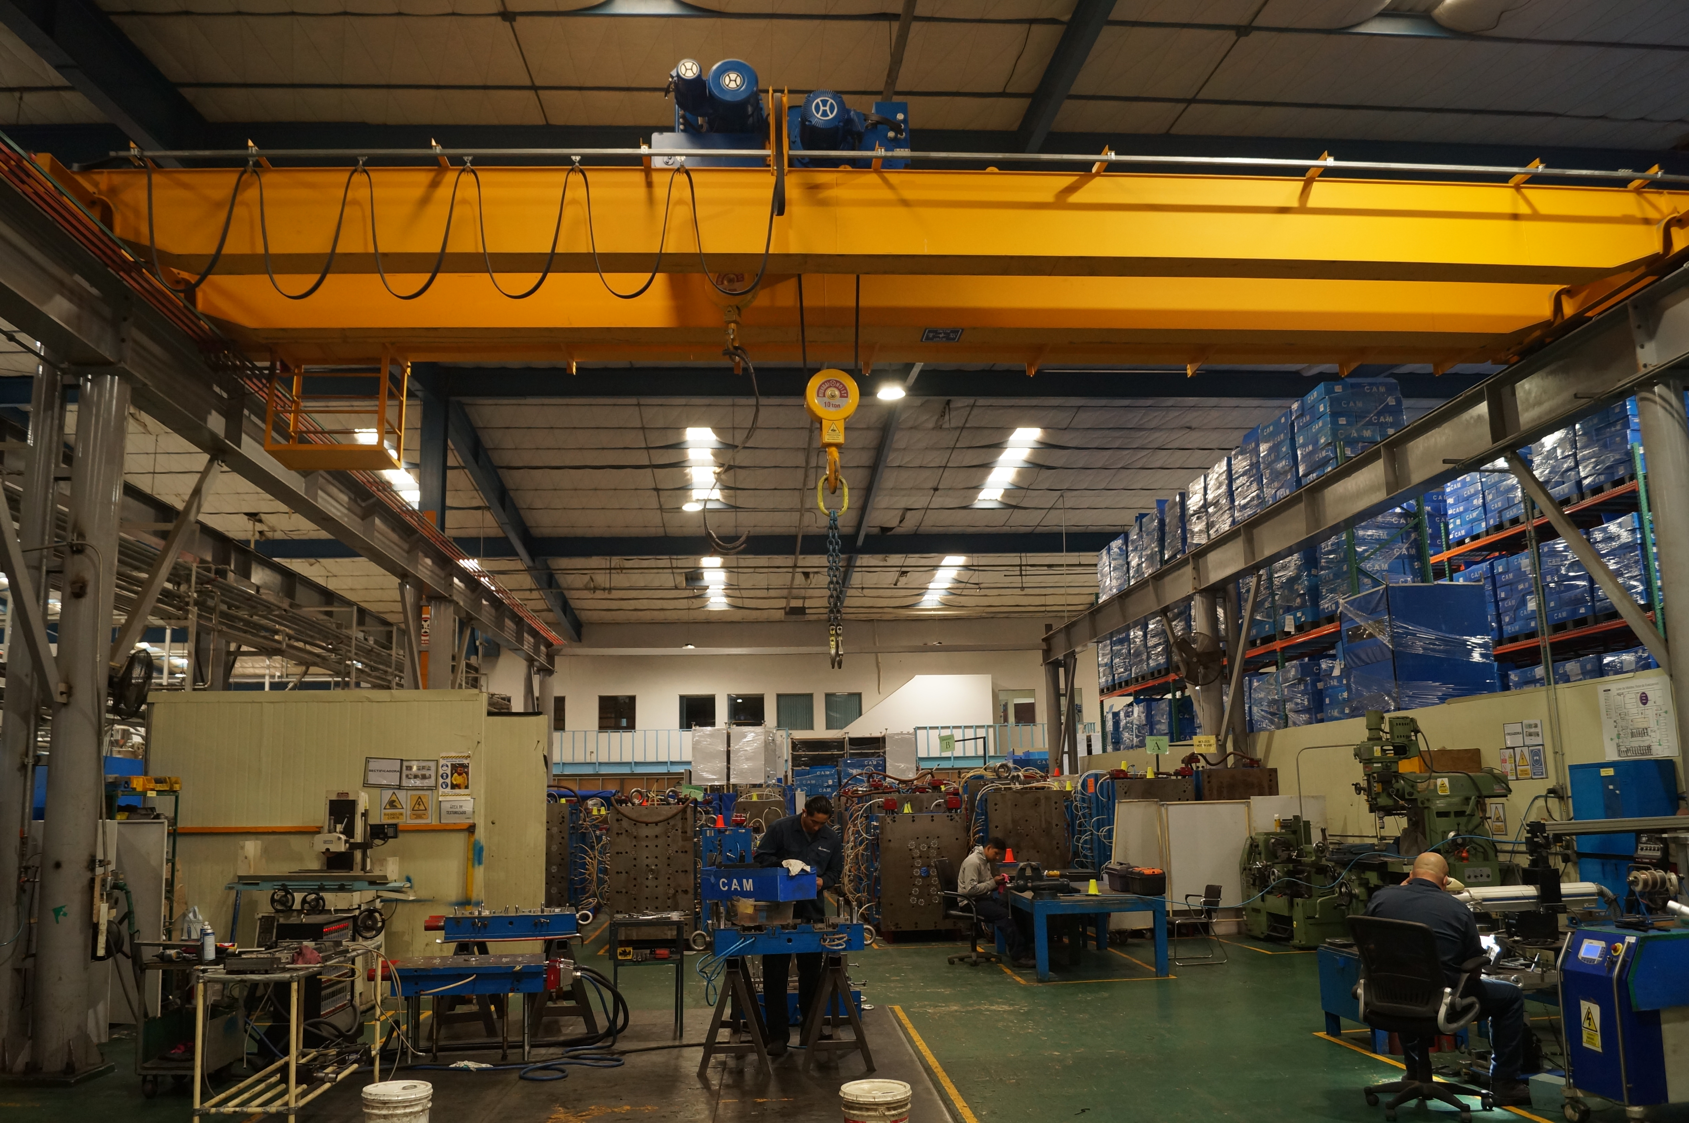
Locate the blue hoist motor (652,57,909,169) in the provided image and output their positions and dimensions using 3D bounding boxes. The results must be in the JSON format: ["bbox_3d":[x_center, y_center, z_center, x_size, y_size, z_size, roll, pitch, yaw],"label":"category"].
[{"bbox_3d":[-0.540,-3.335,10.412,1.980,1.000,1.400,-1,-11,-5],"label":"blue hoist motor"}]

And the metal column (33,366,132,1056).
[{"bbox_3d":[-5.485,1.065,9.125,0.340,4.920,0.340,-1,-10,-4],"label":"metal column"}]

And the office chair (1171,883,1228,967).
[{"bbox_3d":[3.499,3.598,12.640,0.580,0.800,0.540,-3,-10,7],"label":"office chair"}]

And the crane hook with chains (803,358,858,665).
[{"bbox_3d":[-0.079,-0.354,9.729,0.400,2.360,0.220,-1,-11,-4],"label":"crane hook with chains"}]

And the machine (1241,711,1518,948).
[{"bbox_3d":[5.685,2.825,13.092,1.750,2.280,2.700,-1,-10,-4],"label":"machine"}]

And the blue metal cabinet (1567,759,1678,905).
[{"bbox_3d":[6.559,2.588,10.563,0.380,1.780,0.920,-1,-10,-4],"label":"blue metal cabinet"}]

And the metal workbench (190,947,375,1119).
[{"bbox_3d":[-2.840,2.507,6.527,0.480,0.880,1.500,-1,-11,-5],"label":"metal workbench"}]

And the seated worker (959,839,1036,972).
[{"bbox_3d":[1.527,3.414,12.788,0.800,1.240,0.500,-5,-11,18],"label":"seated worker"}]

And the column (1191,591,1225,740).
[{"bbox_3d":[5.951,2.891,20.178,0.360,4.830,0.360,-1,-11,-5],"label":"column"}]

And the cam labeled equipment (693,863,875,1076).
[{"bbox_3d":[-0.398,2.592,8.252,1.130,1.240,0.950,-1,-11,-5],"label":"cam labeled equipment"}]

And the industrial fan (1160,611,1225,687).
[{"bbox_3d":[5.588,1.515,20.186,0.880,0.920,0.450,-5,-11,20],"label":"industrial fan"}]

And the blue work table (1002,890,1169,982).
[{"bbox_3d":[2.259,3.633,12.567,1.210,0.690,2.250,-1,-11,-5],"label":"blue work table"}]

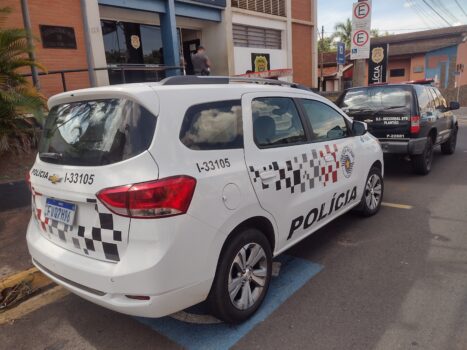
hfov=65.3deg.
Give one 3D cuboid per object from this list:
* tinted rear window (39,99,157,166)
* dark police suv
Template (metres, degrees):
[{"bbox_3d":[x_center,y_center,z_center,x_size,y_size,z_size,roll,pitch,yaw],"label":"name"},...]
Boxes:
[{"bbox_3d":[-1.005,-0.263,2.432,1.280,0.420,0.170,5,0,39],"label":"tinted rear window"},{"bbox_3d":[3.816,-1.168,8.249,1.800,1.750,4.650,5,14,38],"label":"dark police suv"}]

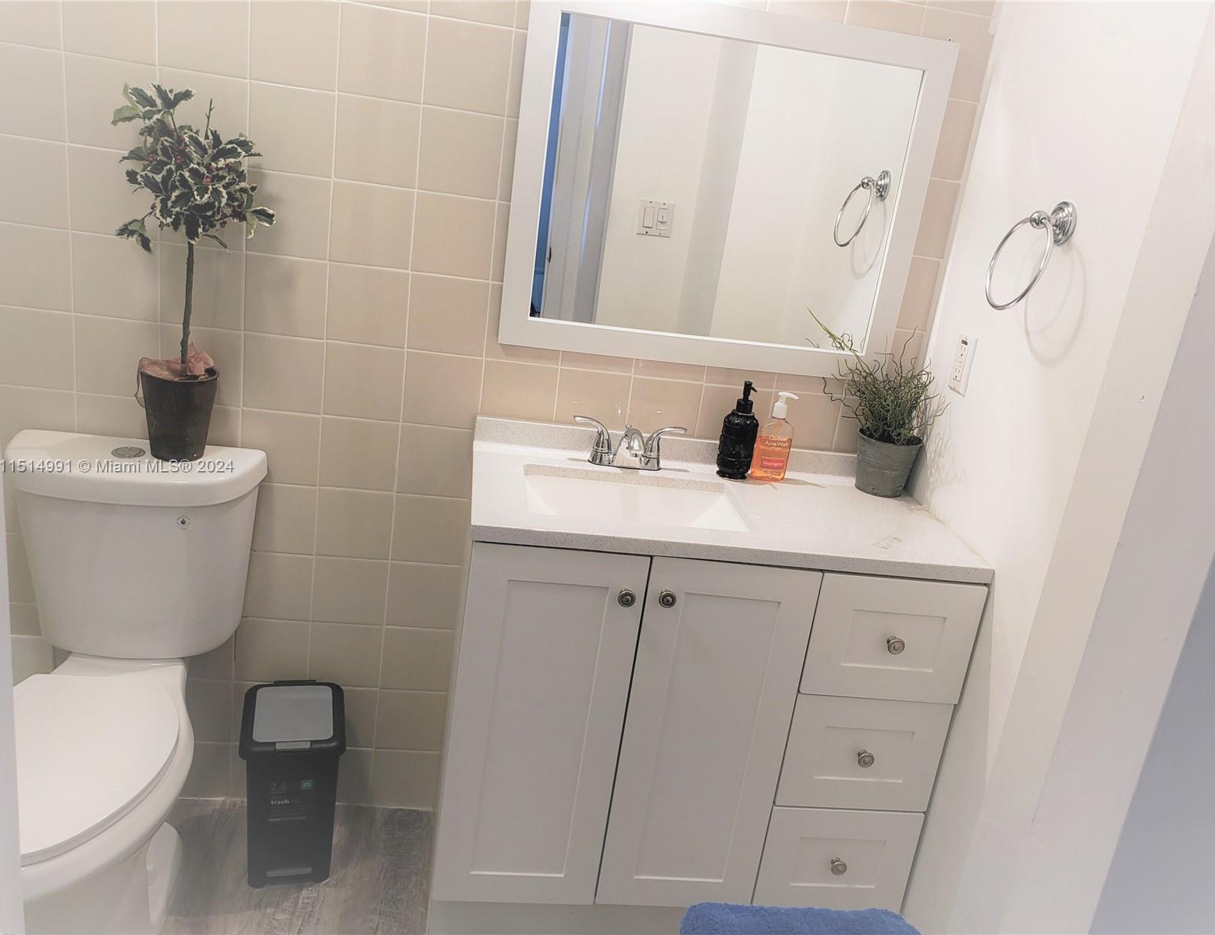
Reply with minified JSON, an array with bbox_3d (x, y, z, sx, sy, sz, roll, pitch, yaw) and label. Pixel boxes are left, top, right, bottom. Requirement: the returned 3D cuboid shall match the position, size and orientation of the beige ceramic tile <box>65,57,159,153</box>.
[{"bbox_3d":[-0.875,-0.642,1.658,0.151,0.150,0.009,5,17,-9],"label":"beige ceramic tile"}]

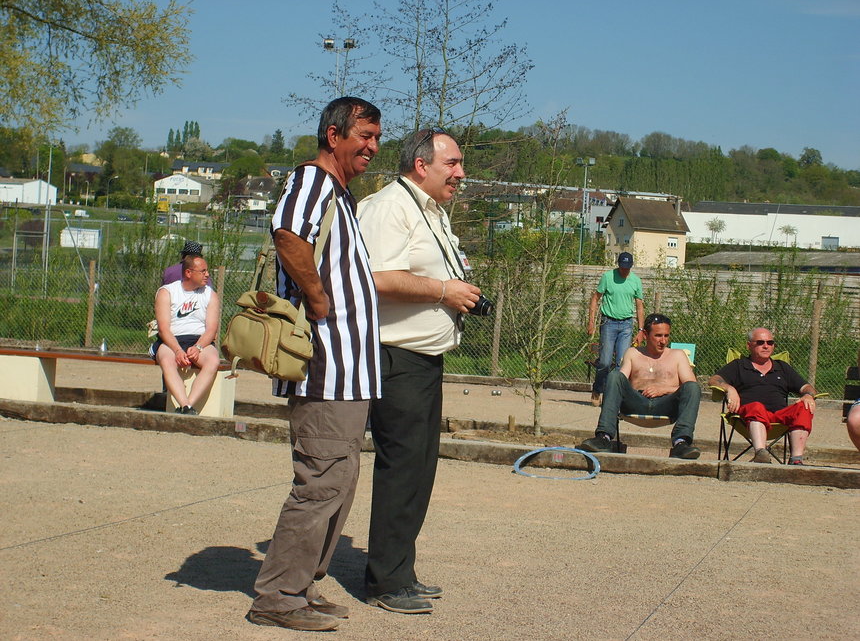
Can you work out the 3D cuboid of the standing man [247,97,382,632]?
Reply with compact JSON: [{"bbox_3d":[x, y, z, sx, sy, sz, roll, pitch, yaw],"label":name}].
[{"bbox_3d":[-0.357,0.141,6.680,0.420,1.740,0.530,3,1,20],"label":"standing man"}]

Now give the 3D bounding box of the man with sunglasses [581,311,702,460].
[{"bbox_3d":[1.444,0.442,13.800,0.760,0.980,0.950,3,1,10],"label":"man with sunglasses"}]

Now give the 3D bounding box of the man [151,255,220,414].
[{"bbox_3d":[-1.899,0.155,15.600,0.540,1.300,0.720,3,1,0],"label":"man"}]

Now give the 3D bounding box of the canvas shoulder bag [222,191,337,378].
[{"bbox_3d":[-0.495,-0.105,6.580,0.230,0.610,0.340,2,1,-37],"label":"canvas shoulder bag"}]

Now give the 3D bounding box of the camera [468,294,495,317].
[{"bbox_3d":[0.170,-0.052,7.050,0.105,0.080,0.120,18,7,25],"label":"camera"}]

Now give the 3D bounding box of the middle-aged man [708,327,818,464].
[{"bbox_3d":[2.337,0.544,14.100,0.730,1.030,0.840,3,1,-3],"label":"middle-aged man"}]

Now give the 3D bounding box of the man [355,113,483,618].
[{"bbox_3d":[-0.042,0.177,7.100,0.450,1.690,0.520,3,1,19],"label":"man"}]

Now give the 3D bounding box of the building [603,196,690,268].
[{"bbox_3d":[30.554,-11.855,284.000,9.200,11.000,8.600,3,1,-30],"label":"building"}]

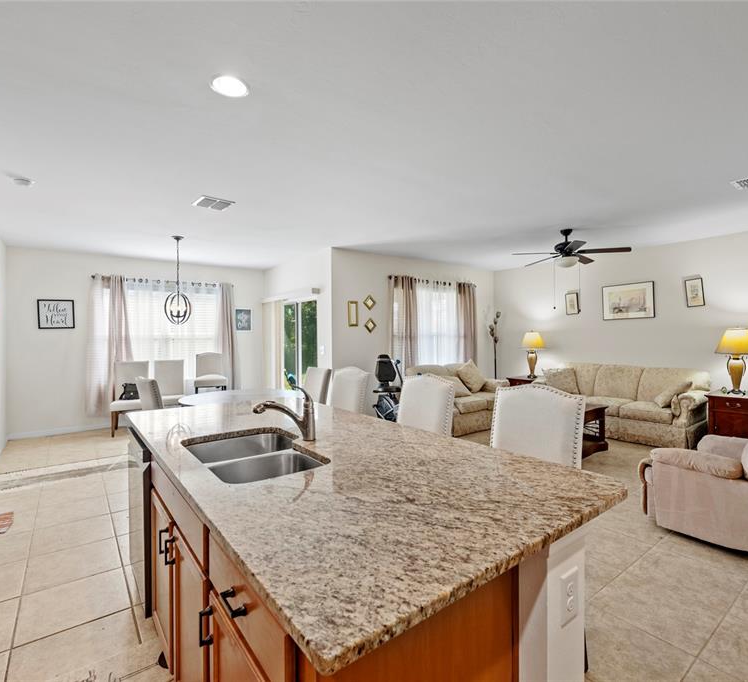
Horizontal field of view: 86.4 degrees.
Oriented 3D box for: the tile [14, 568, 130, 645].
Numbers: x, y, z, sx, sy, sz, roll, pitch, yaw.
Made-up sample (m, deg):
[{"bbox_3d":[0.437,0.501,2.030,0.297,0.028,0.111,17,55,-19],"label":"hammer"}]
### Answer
[{"bbox_3d":[-1.562,1.365,2.081,0.457,0.012,0.457,0,0,-38],"label":"tile"}]

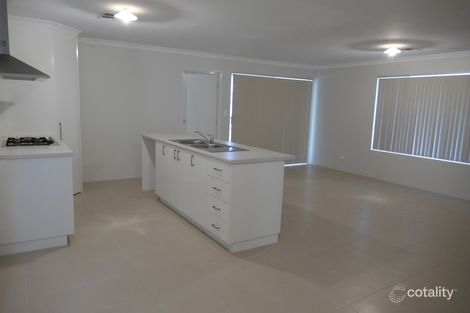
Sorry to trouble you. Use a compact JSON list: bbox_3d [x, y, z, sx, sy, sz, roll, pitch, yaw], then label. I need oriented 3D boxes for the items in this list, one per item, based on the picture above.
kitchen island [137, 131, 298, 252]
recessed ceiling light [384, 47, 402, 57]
[{"bbox_3d":[-0.450,0.274,4.348,0.777,0.896,2.742,-3,10,-32],"label":"kitchen island"},{"bbox_3d":[2.479,-1.640,5.095,0.270,0.140,0.270,-3,10,-32],"label":"recessed ceiling light"}]

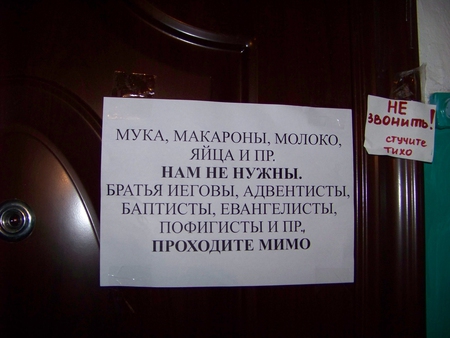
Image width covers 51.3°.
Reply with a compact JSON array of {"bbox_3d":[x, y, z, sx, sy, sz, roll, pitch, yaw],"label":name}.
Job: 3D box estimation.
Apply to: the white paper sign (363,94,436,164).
[{"bbox_3d":[0.216,-0.049,0.578,0.092,0.073,0.004,7,-5,-9],"label":"white paper sign"}]

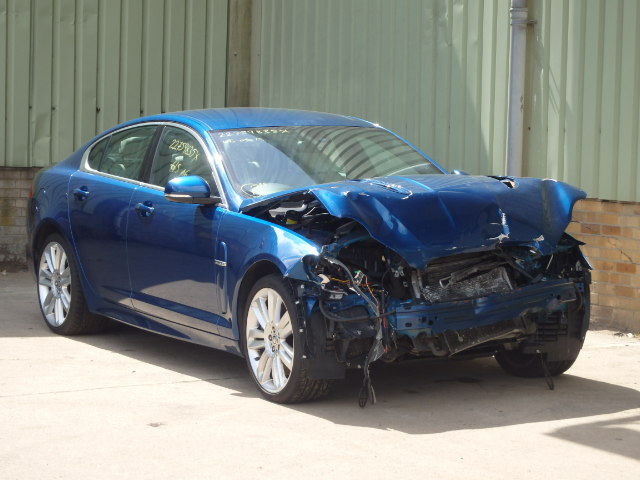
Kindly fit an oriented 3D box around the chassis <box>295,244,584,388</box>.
[{"bbox_3d":[0.709,0.355,9.816,1.660,0.570,0.580,-3,6,-29],"label":"chassis"}]

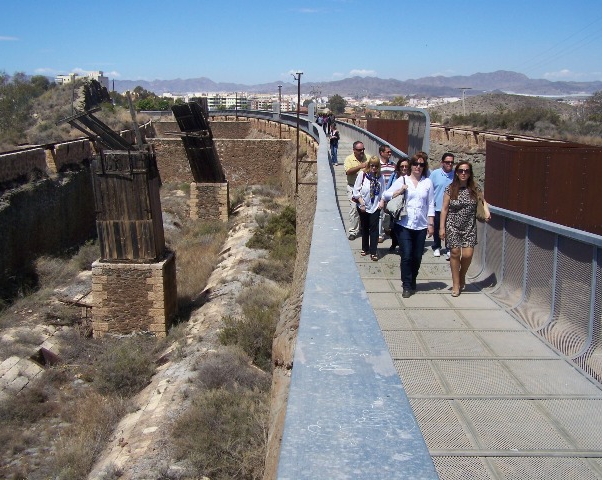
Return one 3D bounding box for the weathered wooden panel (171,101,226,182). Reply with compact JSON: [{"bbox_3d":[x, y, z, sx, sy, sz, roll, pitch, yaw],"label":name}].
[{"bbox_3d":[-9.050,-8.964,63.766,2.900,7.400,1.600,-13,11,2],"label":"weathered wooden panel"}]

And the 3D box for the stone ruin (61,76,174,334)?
[{"bbox_3d":[-9.100,-1.342,36.013,4.700,12.100,3.300,0,11,0],"label":"stone ruin"}]

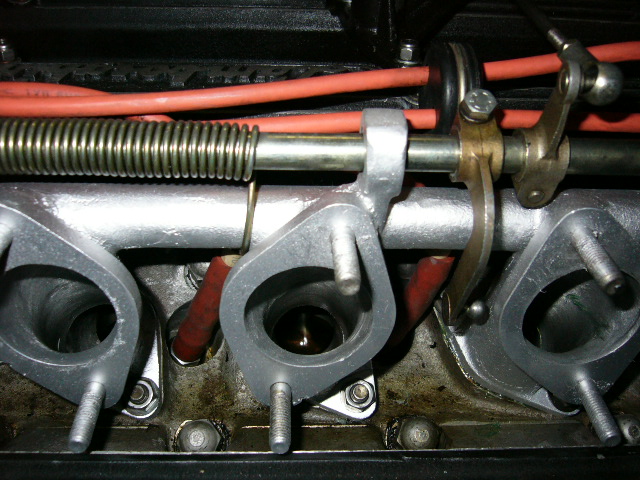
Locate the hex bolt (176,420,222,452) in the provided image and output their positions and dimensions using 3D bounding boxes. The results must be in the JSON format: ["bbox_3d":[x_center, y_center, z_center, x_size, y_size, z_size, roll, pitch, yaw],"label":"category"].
[{"bbox_3d":[-0.056,0.092,0.299,0.018,0.016,0.020,0,71,-2],"label":"hex bolt"}]

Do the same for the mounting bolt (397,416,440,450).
[{"bbox_3d":[0.044,0.087,0.290,0.019,0.017,0.019,0,73,-2],"label":"mounting bolt"}]

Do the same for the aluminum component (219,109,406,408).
[{"bbox_3d":[-0.002,0.009,0.244,0.067,0.109,0.040,0,32,-2],"label":"aluminum component"}]

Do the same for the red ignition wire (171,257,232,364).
[{"bbox_3d":[-0.053,0.033,0.302,0.015,0.060,0.015,19,31,-13],"label":"red ignition wire"}]

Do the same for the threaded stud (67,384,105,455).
[{"bbox_3d":[-0.085,0.064,0.235,0.008,0.008,0.027,0,32,-2],"label":"threaded stud"}]

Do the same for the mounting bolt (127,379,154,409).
[{"bbox_3d":[-0.084,0.071,0.301,0.013,0.012,0.015,0,65,-1],"label":"mounting bolt"}]

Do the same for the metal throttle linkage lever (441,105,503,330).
[{"bbox_3d":[0.059,-0.006,0.247,0.022,0.101,0.024,0,32,-2],"label":"metal throttle linkage lever"}]

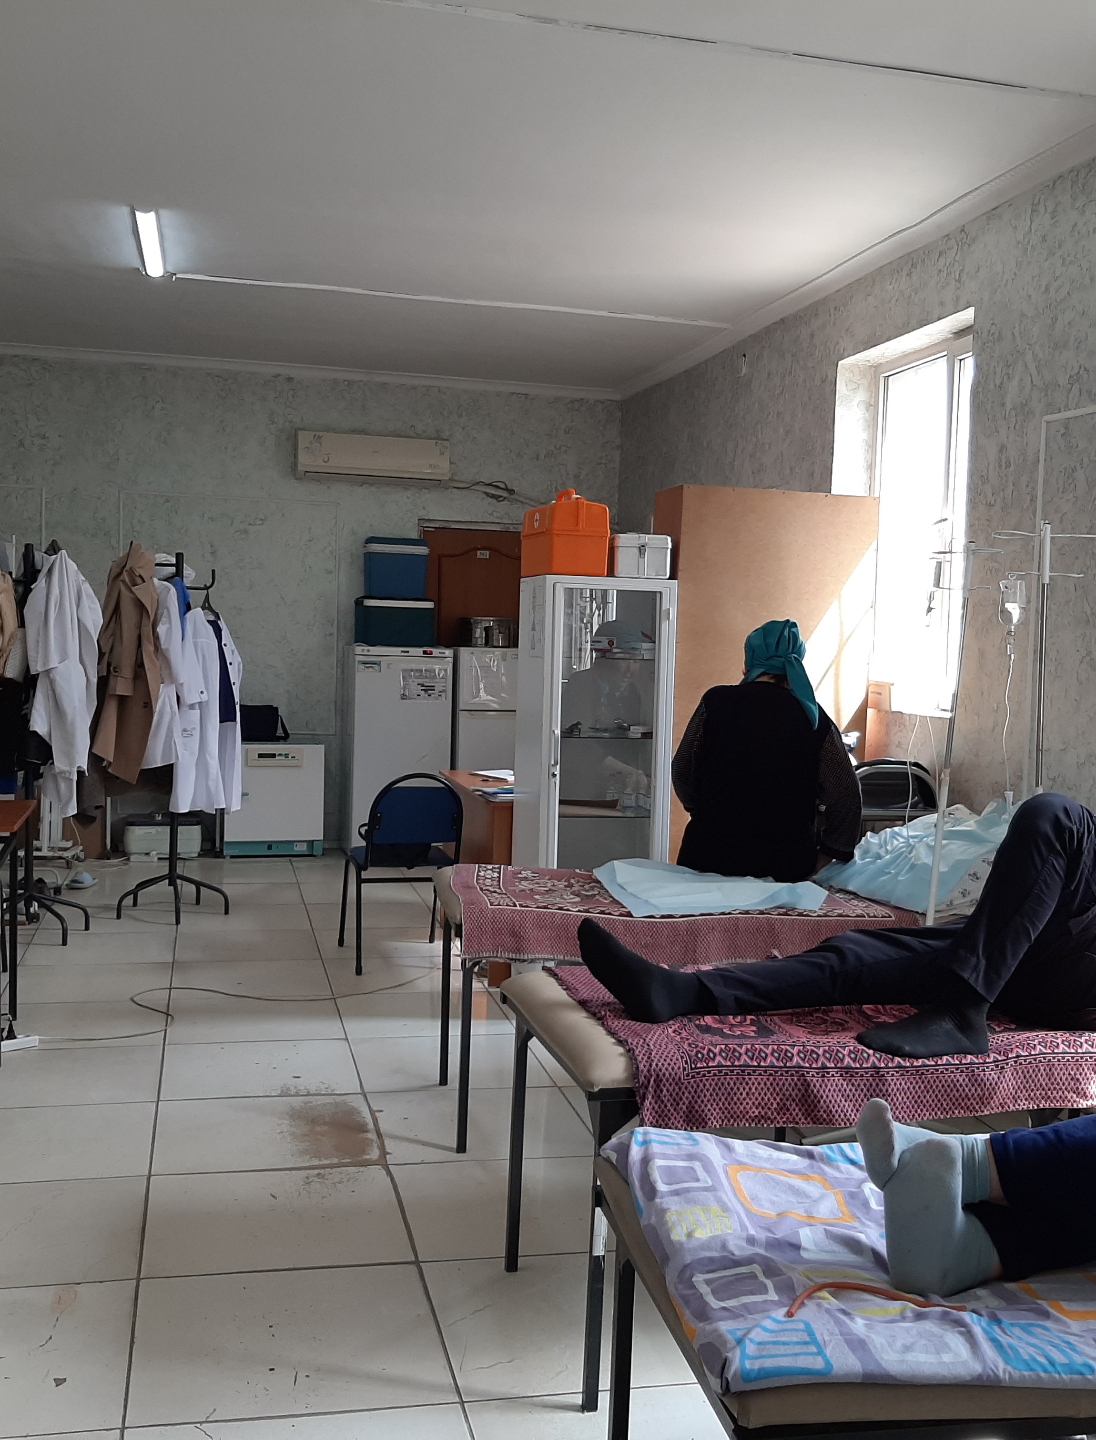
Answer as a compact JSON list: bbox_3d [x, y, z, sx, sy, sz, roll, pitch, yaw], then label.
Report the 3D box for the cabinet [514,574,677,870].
[{"bbox_3d":[0.165,0.273,5.557,0.505,1.620,0.380,1,3,-16],"label":"cabinet"}]

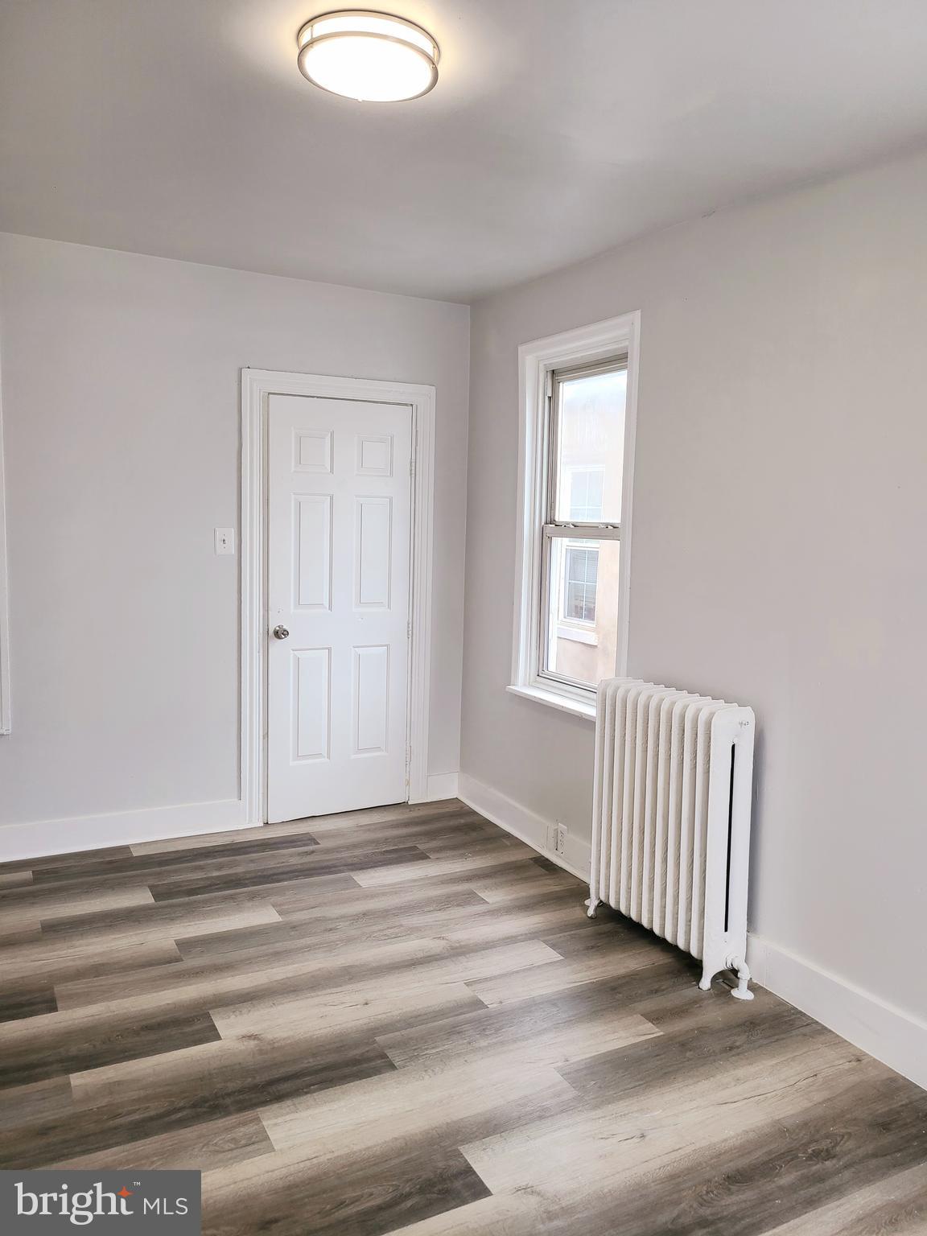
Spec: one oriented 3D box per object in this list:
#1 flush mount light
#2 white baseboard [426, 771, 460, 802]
[{"bbox_3d":[-0.220,-1.296,2.163,0.327,0.063,0.327,1,7,0],"label":"flush mount light"},{"bbox_3d":[-0.112,0.917,5.039,0.188,0.145,0.020,-2,7,-28],"label":"white baseboard"}]

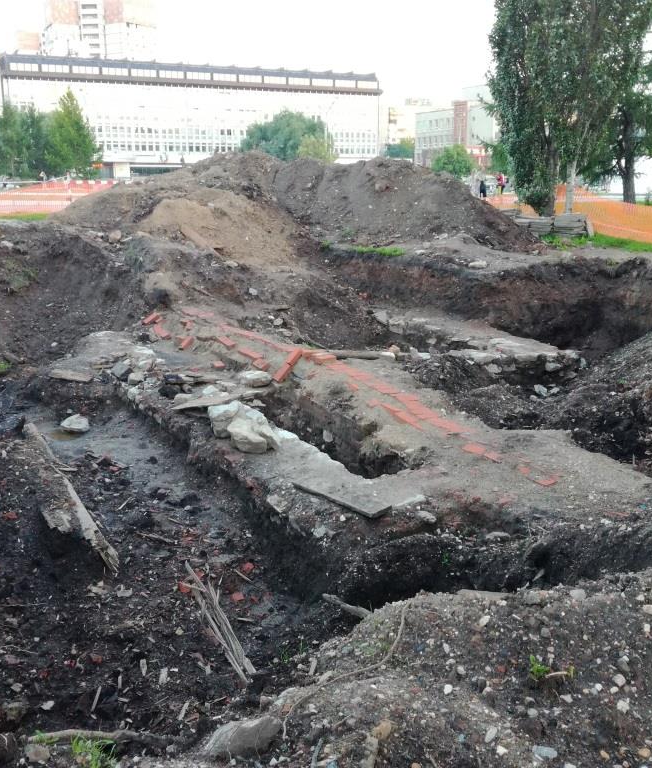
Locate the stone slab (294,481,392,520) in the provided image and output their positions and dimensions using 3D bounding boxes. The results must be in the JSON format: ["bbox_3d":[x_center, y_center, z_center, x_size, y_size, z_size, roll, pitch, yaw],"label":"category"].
[{"bbox_3d":[0.118,0.782,5.601,0.749,0.045,0.260,14,20,42],"label":"stone slab"}]

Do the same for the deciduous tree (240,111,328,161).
[{"bbox_3d":[-6.122,-34.751,116.994,12.400,9.900,12.400,0,15,0],"label":"deciduous tree"}]

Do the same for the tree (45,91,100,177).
[{"bbox_3d":[-34.331,-33.133,107.075,6.800,11.900,6.800,0,15,0],"label":"tree"}]

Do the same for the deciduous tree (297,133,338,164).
[{"bbox_3d":[-1.287,-30.477,107.786,5.400,6.400,5.400,0,15,0],"label":"deciduous tree"}]

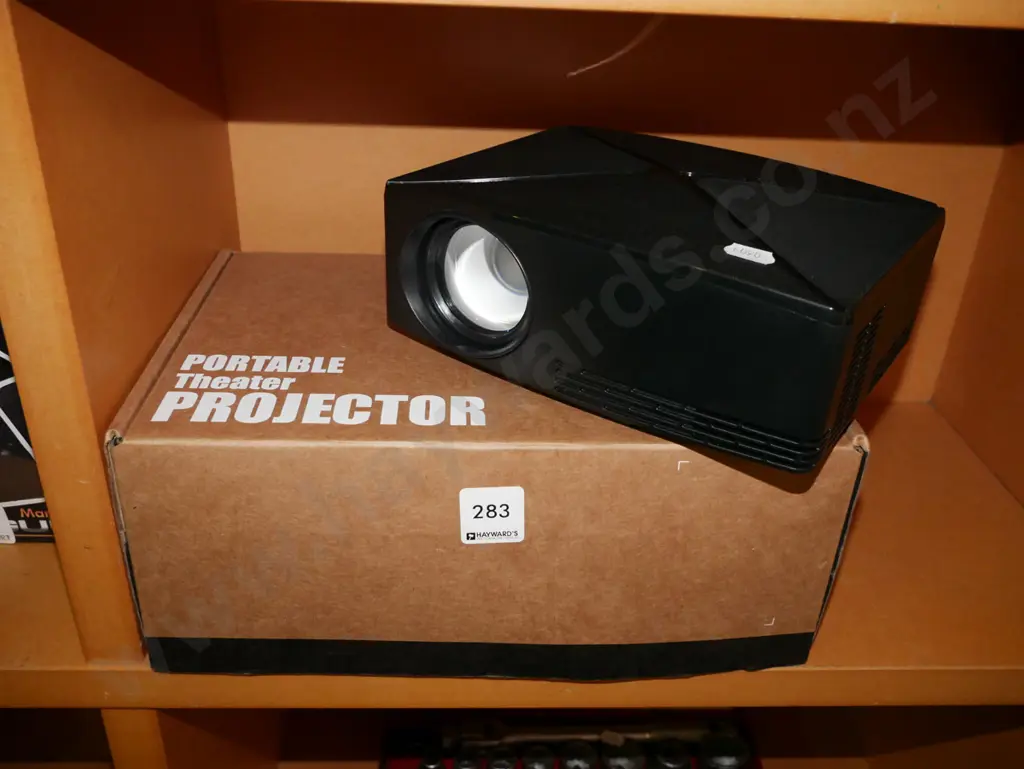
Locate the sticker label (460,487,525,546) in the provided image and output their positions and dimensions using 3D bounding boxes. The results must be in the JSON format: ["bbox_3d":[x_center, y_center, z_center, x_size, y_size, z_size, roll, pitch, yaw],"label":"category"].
[{"bbox_3d":[-0.008,0.057,0.386,0.028,0.030,0.001,-2,29,-4],"label":"sticker label"}]

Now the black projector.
[{"bbox_3d":[0.072,-0.055,0.439,0.220,0.075,0.154,20,32,29],"label":"black projector"}]

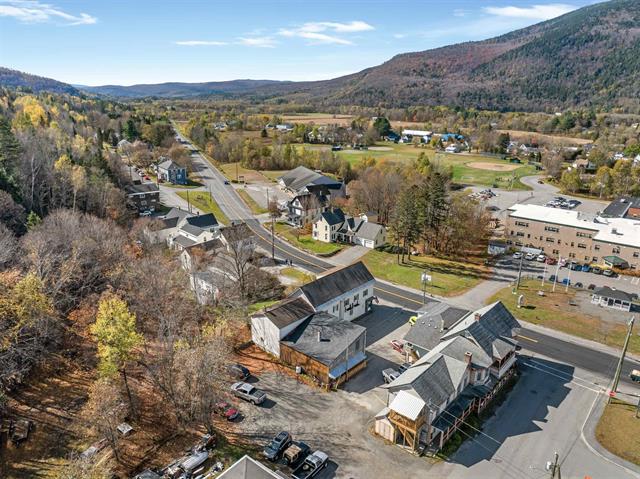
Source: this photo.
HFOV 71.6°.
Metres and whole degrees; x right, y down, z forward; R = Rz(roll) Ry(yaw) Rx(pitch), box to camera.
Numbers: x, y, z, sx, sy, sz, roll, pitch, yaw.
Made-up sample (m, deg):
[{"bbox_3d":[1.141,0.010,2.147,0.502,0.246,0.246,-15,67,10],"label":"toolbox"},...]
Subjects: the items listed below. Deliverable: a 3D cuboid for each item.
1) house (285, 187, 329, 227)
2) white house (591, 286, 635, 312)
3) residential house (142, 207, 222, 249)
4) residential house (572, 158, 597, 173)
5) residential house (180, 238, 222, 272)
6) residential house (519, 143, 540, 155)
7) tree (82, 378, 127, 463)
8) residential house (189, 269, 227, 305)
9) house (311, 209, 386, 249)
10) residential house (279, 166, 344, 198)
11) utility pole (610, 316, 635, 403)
[{"bbox_3d":[-4.257,-11.563,168.618,13.370,10.890,10.390,-11,21,-30],"label":"house"},{"bbox_3d":[68.508,13.387,103.649,8.120,3.560,4.650,13,22,36],"label":"white house"},{"bbox_3d":[-47.817,-4.769,152.504,24.750,7.920,18.320,17,25,42],"label":"residential house"},{"bbox_3d":[171.547,-48.036,285.826,14.000,7.300,9.400,12,22,32],"label":"residential house"},{"bbox_3d":[-34.116,4.001,130.296,4.900,6.400,12.500,14,23,36],"label":"residential house"},{"bbox_3d":[170.772,-72.464,357.763,16.000,8.400,10.000,16,24,39],"label":"residential house"},{"bbox_3d":[-28.603,24.334,59.430,5.000,12.400,5.000,0,18,0],"label":"tree"},{"bbox_3d":[-24.136,11.318,106.476,10.300,7.500,7.700,16,24,40],"label":"residential house"},{"bbox_3d":[10.098,-3.798,148.552,21.780,8.510,11.380,10,21,29],"label":"house"},{"bbox_3d":[-5.229,-29.699,227.816,27.000,9.000,42.000,-6,19,-18],"label":"residential house"},{"bbox_3d":[48.757,18.719,71.205,0.490,13.460,0.690,14,23,37],"label":"utility pole"}]

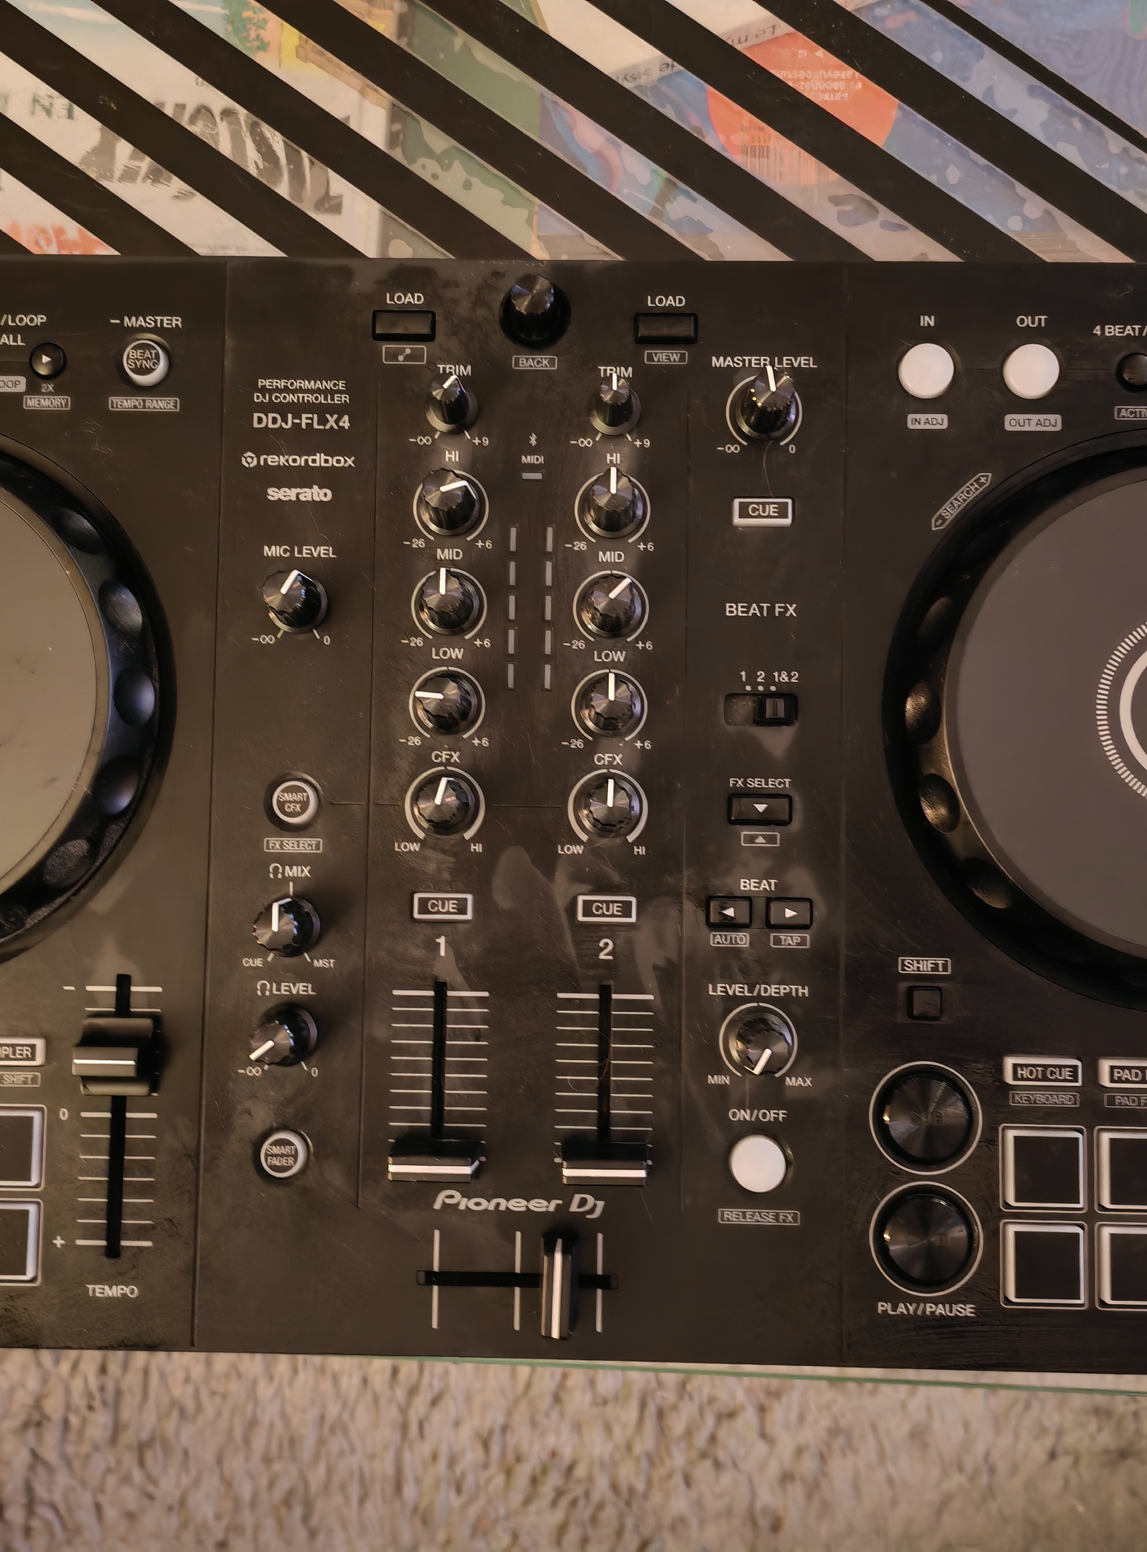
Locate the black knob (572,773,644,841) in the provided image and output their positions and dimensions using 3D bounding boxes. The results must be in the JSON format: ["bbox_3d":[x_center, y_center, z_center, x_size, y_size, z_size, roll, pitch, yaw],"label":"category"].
[{"bbox_3d":[0.008,0.007,0.384,0.016,0.016,0.016,1,86,1],"label":"black knob"}]

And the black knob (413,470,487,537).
[{"bbox_3d":[-0.030,-0.066,0.388,0.016,0.018,0.016,0,86,1],"label":"black knob"}]

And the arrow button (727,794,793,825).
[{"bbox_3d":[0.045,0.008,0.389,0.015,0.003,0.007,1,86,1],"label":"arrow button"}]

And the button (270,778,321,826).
[{"bbox_3d":[-0.068,0.006,0.391,0.011,0.005,0.011,1,86,1],"label":"button"}]

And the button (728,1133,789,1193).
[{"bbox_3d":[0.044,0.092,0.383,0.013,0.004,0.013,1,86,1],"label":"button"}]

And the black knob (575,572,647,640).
[{"bbox_3d":[0.009,-0.042,0.387,0.016,0.016,0.016,0,86,1],"label":"black knob"}]

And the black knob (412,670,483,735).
[{"bbox_3d":[-0.031,-0.018,0.385,0.016,0.017,0.016,4,86,2],"label":"black knob"}]

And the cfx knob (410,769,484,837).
[{"bbox_3d":[-0.031,0.007,0.383,0.015,0.018,0.015,16,87,2],"label":"cfx knob"}]

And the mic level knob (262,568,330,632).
[{"bbox_3d":[-0.068,-0.043,0.387,0.015,0.018,0.015,0,86,1],"label":"mic level knob"}]

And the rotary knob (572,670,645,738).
[{"bbox_3d":[0.009,-0.017,0.384,0.016,0.017,0.016,1,86,1],"label":"rotary knob"}]

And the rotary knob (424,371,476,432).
[{"bbox_3d":[-0.030,-0.091,0.390,0.012,0.017,0.012,0,86,1],"label":"rotary knob"}]

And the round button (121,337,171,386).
[{"bbox_3d":[-0.106,-0.103,0.399,0.011,0.005,0.011,1,86,1],"label":"round button"}]

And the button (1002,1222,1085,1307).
[{"bbox_3d":[0.111,0.115,0.379,0.019,0.004,0.019,1,86,1],"label":"button"}]

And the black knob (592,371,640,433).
[{"bbox_3d":[0.010,-0.091,0.389,0.012,0.017,0.012,0,86,1],"label":"black knob"}]

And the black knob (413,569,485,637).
[{"bbox_3d":[-0.031,-0.042,0.387,0.016,0.017,0.016,1,86,1],"label":"black knob"}]

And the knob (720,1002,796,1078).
[{"bbox_3d":[0.044,0.063,0.377,0.016,0.018,0.016,0,86,1],"label":"knob"}]

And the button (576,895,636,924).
[{"bbox_3d":[0.008,0.032,0.388,0.014,0.003,0.007,1,86,1],"label":"button"}]

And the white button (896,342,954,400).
[{"bbox_3d":[0.086,-0.099,0.394,0.013,0.004,0.013,1,86,1],"label":"white button"}]

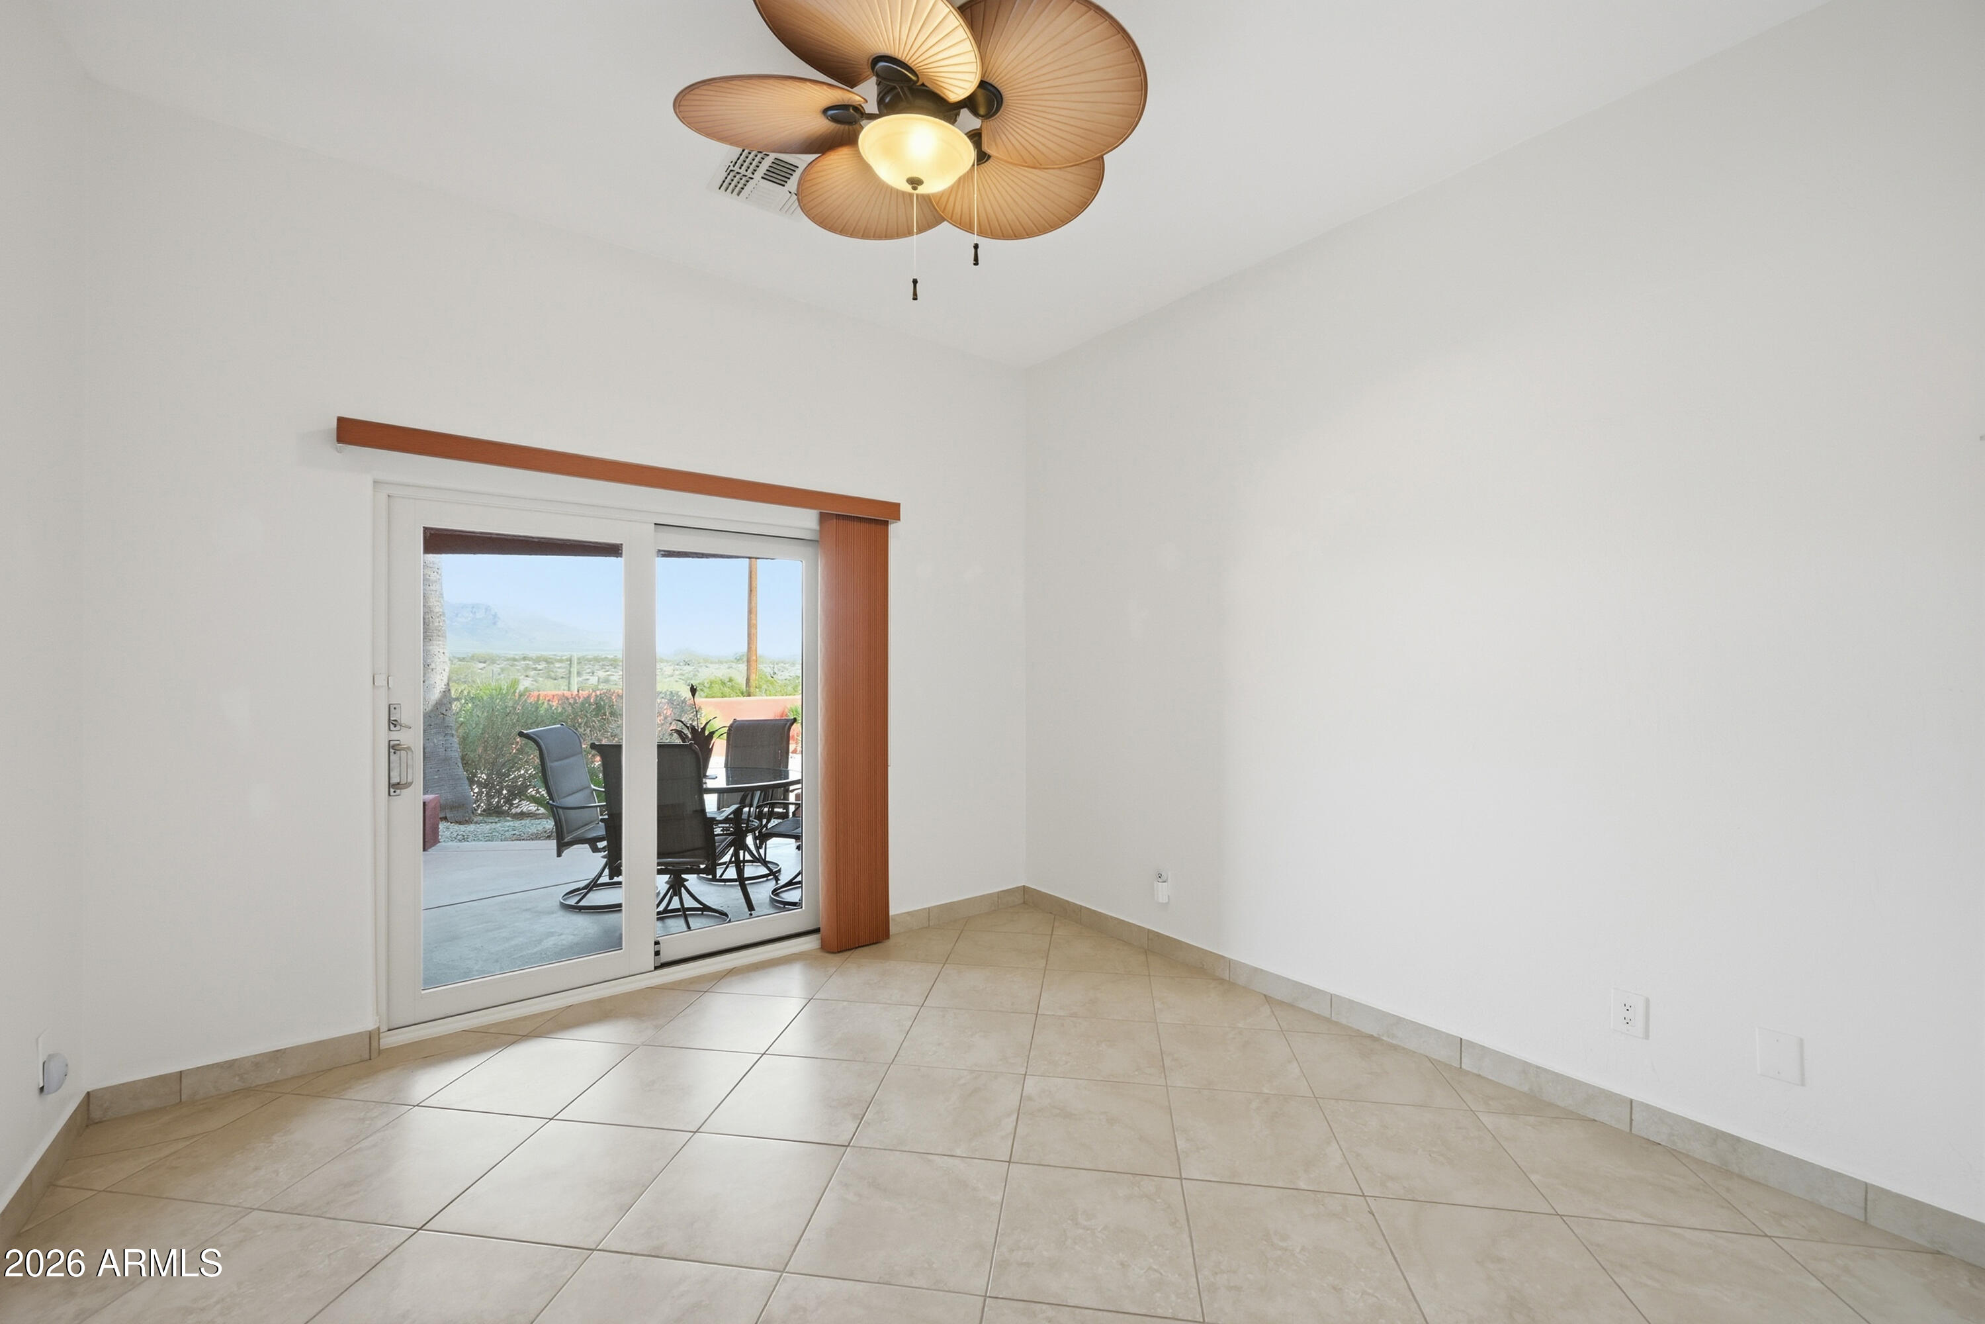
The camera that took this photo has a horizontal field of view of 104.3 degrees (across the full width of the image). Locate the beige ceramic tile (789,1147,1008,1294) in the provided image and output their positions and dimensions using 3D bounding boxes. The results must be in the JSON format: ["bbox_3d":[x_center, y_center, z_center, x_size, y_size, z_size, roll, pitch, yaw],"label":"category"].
[{"bbox_3d":[-0.209,1.372,1.919,0.457,0.010,0.457,0,-1,8],"label":"beige ceramic tile"}]

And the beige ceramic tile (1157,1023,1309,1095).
[{"bbox_3d":[0.829,1.389,2.709,0.456,0.012,0.456,0,0,8],"label":"beige ceramic tile"}]

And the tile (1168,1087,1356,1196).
[{"bbox_3d":[0.762,1.380,2.243,0.454,0.010,0.454,0,-1,8],"label":"tile"}]

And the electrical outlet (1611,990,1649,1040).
[{"bbox_3d":[1.881,1.036,2.273,0.007,0.120,0.081,1,-1,-37],"label":"electrical outlet"}]

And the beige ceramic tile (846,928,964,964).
[{"bbox_3d":[-0.411,1.393,3.811,0.456,0.012,0.456,0,0,8],"label":"beige ceramic tile"}]

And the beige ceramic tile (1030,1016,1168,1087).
[{"bbox_3d":[0.373,1.385,2.764,0.457,0.010,0.457,0,-1,8],"label":"beige ceramic tile"}]

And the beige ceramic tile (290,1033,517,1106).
[{"bbox_3d":[-1.968,1.376,2.635,0.456,0.012,0.456,0,0,8],"label":"beige ceramic tile"}]

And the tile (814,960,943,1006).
[{"bbox_3d":[-0.472,1.386,3.346,0.457,0.010,0.457,0,-1,8],"label":"tile"}]

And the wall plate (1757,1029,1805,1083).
[{"bbox_3d":[2.069,1.034,2.024,0.007,0.121,0.082,1,-1,-37],"label":"wall plate"}]

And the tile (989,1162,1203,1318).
[{"bbox_3d":[0.246,1.374,1.855,0.457,0.010,0.457,0,-1,8],"label":"tile"}]

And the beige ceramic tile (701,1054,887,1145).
[{"bbox_3d":[-0.599,1.376,2.437,0.457,0.010,0.457,0,-1,8],"label":"beige ceramic tile"}]

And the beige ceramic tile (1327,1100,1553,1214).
[{"bbox_3d":[1.215,1.382,2.179,0.454,0.010,0.454,0,-1,8],"label":"beige ceramic tile"}]

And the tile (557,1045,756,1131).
[{"bbox_3d":[-1.054,1.373,2.501,0.457,0.010,0.457,0,-1,8],"label":"tile"}]

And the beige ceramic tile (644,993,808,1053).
[{"bbox_3d":[-0.989,1.376,2.952,0.454,0.010,0.454,0,-1,8],"label":"beige ceramic tile"}]

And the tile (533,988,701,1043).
[{"bbox_3d":[-1.442,1.374,3.015,0.454,0.010,0.454,0,-1,8],"label":"tile"}]

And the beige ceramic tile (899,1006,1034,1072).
[{"bbox_3d":[-0.081,1.383,2.828,0.457,0.010,0.457,0,-1,8],"label":"beige ceramic tile"}]

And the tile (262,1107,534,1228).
[{"bbox_3d":[-1.576,1.374,2.115,0.456,0.012,0.456,0,0,8],"label":"tile"}]

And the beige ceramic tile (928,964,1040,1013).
[{"bbox_3d":[-0.018,1.386,3.278,0.454,0.010,0.454,0,-1,8],"label":"beige ceramic tile"}]

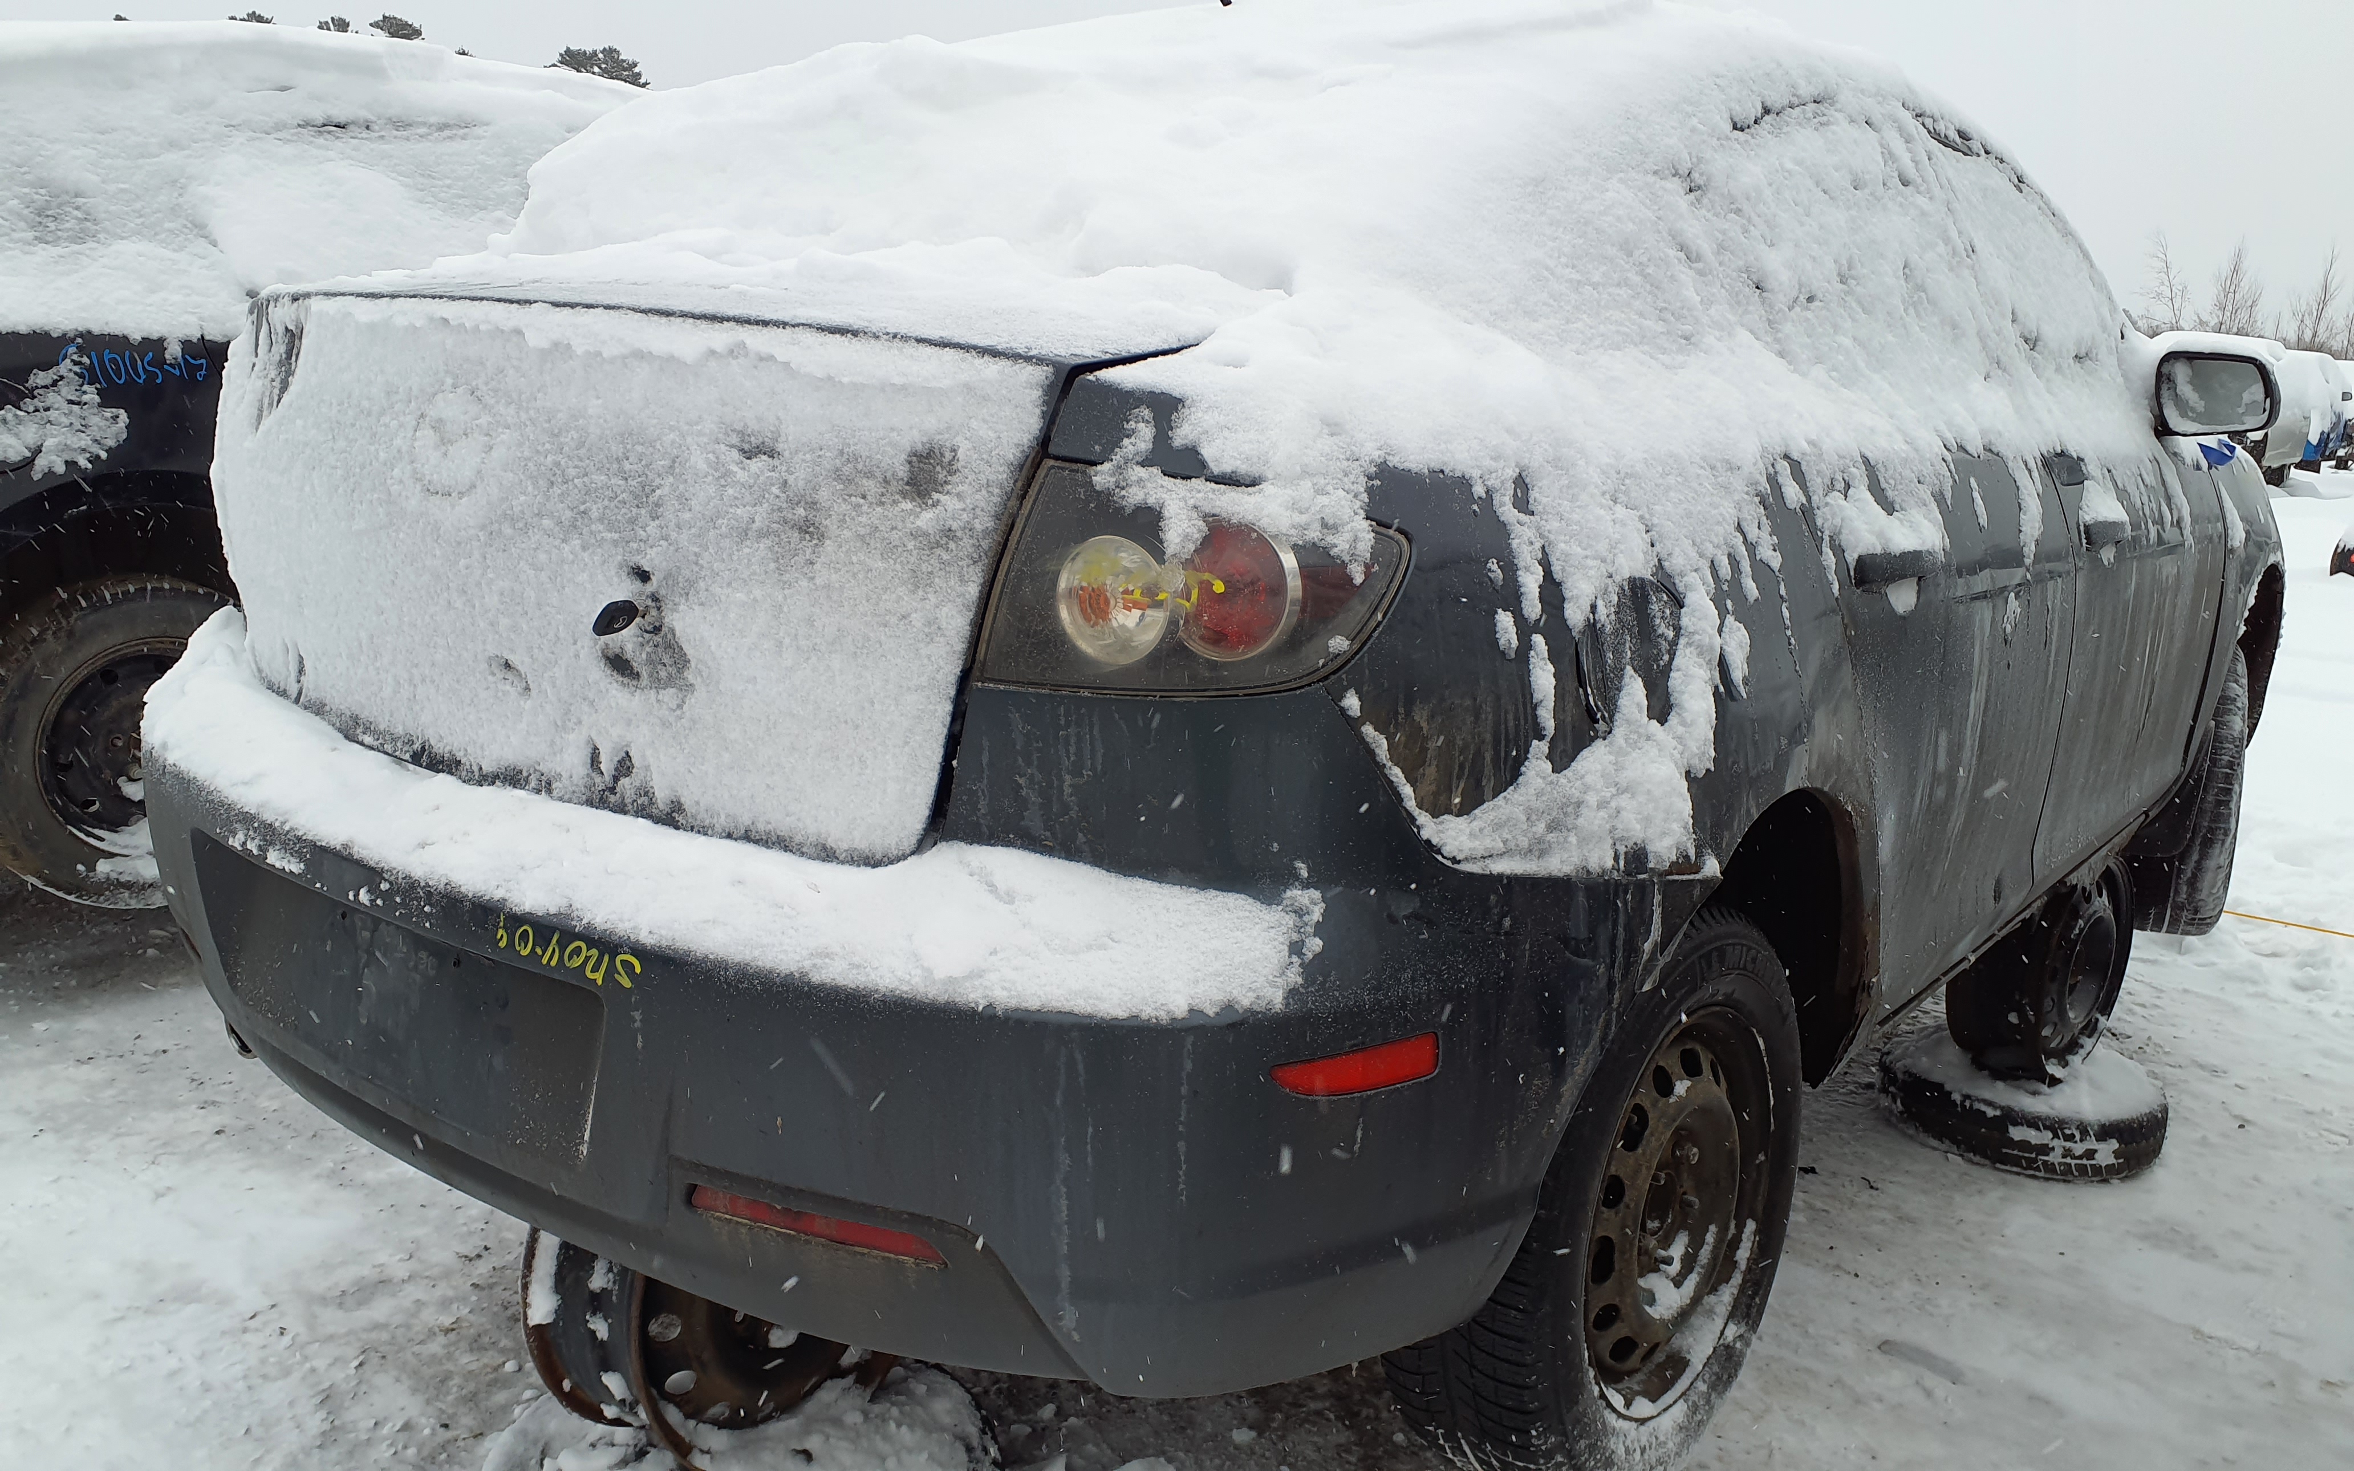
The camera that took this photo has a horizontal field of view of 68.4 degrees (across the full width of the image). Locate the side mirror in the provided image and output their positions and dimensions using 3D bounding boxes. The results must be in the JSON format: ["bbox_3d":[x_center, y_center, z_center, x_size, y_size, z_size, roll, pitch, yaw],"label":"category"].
[{"bbox_3d":[1.859,-0.593,3.067,0.220,0.165,0.130,12,16,39],"label":"side mirror"}]

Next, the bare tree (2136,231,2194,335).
[{"bbox_3d":[31.152,-12.838,55.000,1.540,6.380,1.540,2,13,0],"label":"bare tree"}]

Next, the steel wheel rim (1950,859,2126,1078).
[{"bbox_3d":[1.640,0.425,3.283,0.428,0.428,0.175,-10,17,-42],"label":"steel wheel rim"}]

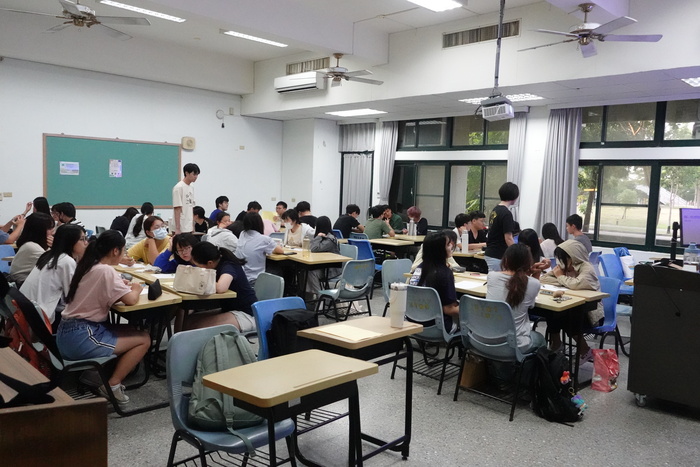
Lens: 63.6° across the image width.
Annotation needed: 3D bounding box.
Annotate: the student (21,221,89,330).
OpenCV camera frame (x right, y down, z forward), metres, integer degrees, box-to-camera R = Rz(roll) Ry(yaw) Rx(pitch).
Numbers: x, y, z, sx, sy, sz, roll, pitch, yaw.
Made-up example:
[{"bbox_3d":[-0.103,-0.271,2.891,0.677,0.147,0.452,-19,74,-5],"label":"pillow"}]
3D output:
[{"bbox_3d":[-1.985,0.526,3.905,0.680,1.200,0.500,-3,7,-45],"label":"student"}]

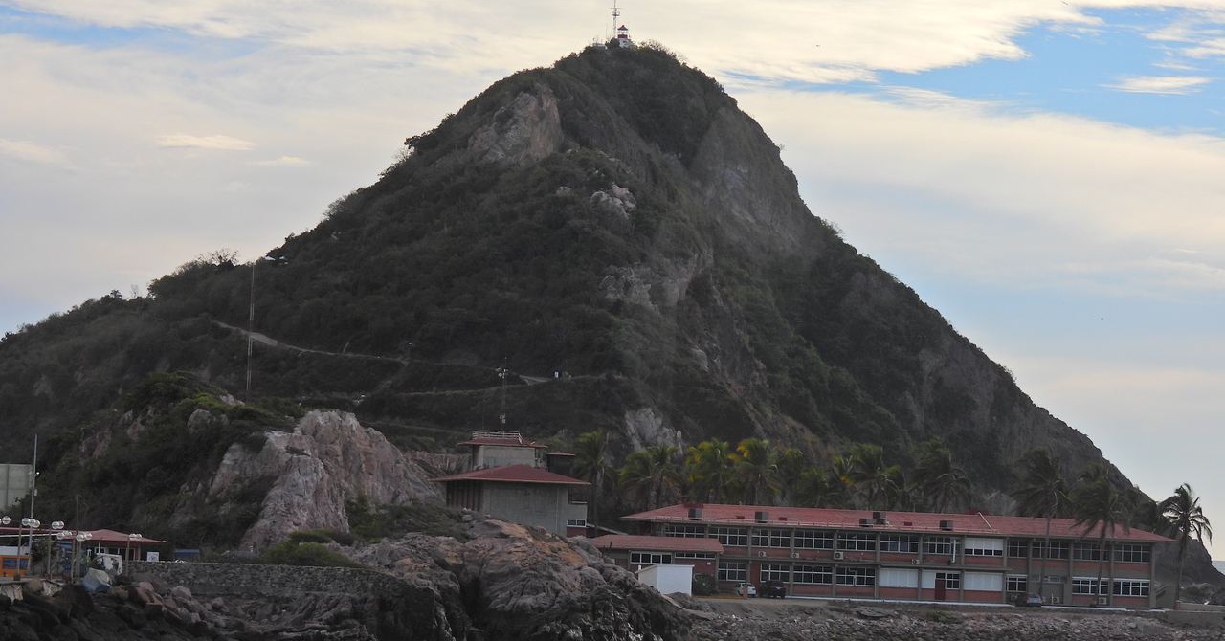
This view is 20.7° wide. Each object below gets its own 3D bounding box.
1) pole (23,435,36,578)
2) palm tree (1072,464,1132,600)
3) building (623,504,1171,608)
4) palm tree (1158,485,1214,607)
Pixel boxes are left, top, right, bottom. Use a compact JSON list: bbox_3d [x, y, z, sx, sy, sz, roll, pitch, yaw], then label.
[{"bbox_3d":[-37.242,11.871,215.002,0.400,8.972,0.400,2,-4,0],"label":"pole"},{"bbox_3d":[52.023,22.675,357.994,6.400,14.635,6.400,2,-4,0],"label":"palm tree"},{"bbox_3d":[30.618,25.092,359.517,59.282,9.251,11.500,3,-4,-16],"label":"building"},{"bbox_3d":[61.340,24.080,360.000,5.700,13.220,5.500,2,-4,0],"label":"palm tree"}]

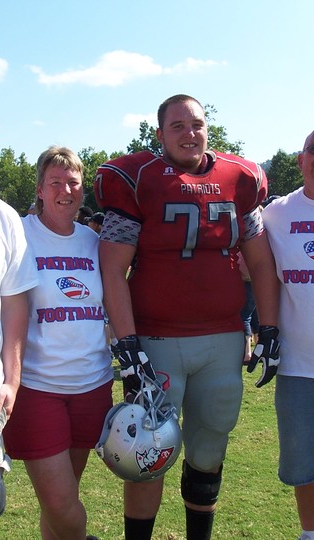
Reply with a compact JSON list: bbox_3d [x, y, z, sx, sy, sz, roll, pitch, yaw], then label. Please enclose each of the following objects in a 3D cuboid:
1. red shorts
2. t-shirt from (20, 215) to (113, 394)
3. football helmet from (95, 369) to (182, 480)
[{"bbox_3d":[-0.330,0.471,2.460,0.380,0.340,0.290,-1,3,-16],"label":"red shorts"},{"bbox_3d":[-0.313,0.117,2.460,0.440,0.610,0.280,-1,3,-14],"label":"t-shirt"},{"bbox_3d":[-0.048,0.535,2.410,0.275,0.330,0.245,37,19,-3],"label":"football helmet"}]

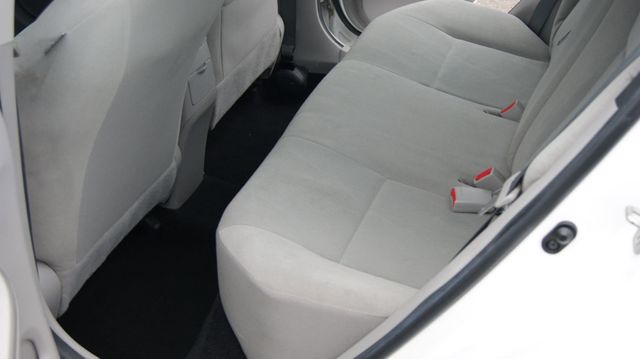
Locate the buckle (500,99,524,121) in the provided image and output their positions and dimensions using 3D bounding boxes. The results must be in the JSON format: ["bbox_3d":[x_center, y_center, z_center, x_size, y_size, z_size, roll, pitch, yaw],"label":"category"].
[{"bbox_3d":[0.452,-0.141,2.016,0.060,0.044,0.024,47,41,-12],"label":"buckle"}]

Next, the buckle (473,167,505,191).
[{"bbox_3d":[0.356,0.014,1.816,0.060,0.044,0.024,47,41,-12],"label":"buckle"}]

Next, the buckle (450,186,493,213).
[{"bbox_3d":[0.304,0.041,1.770,0.080,0.026,0.045,4,37,0],"label":"buckle"}]

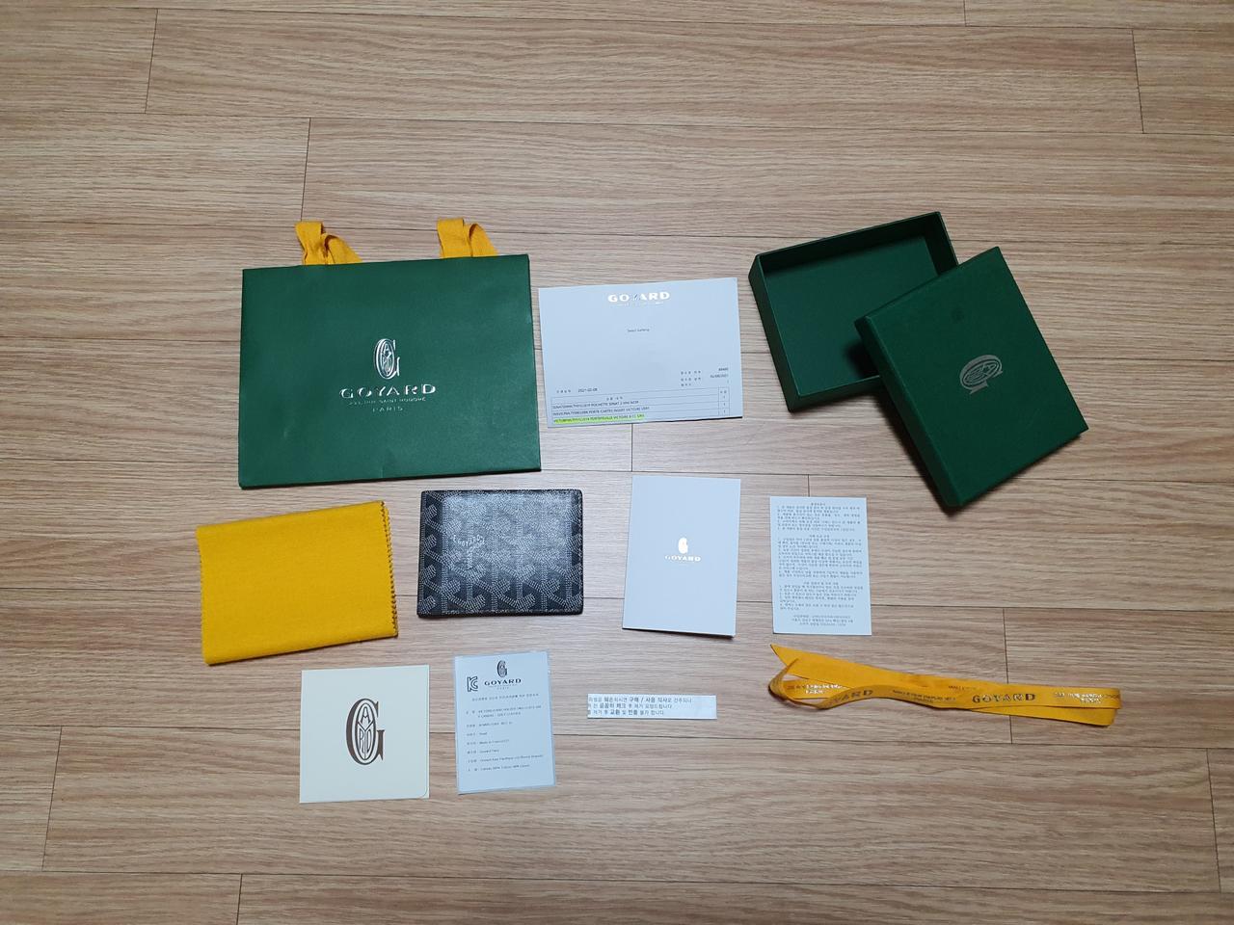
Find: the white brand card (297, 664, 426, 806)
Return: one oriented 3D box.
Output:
[{"bbox_3d":[-0.177,0.190,0.651,0.090,0.001,0.090,-2,78,-1],"label":"white brand card"}]

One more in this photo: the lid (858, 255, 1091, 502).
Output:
[{"bbox_3d":[0.257,-0.063,0.670,0.118,0.017,0.148,-28,93,-12],"label":"lid"}]

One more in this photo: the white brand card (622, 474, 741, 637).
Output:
[{"bbox_3d":[0.048,0.067,0.676,0.080,0.004,0.113,3,78,0],"label":"white brand card"}]

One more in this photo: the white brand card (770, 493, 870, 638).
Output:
[{"bbox_3d":[0.149,0.075,0.676,0.071,0.001,0.100,1,78,0],"label":"white brand card"}]

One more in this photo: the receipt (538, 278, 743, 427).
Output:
[{"bbox_3d":[0.019,-0.084,0.706,0.150,0.005,0.111,-3,78,-1],"label":"receipt"}]

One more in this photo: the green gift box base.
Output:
[{"bbox_3d":[0.185,-0.112,0.693,0.141,0.042,0.111,-14,79,-3],"label":"green gift box base"}]

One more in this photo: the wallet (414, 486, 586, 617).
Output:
[{"bbox_3d":[-0.083,0.066,0.670,0.116,0.015,0.090,-1,78,0],"label":"wallet"}]

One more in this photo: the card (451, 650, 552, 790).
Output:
[{"bbox_3d":[-0.080,0.183,0.653,0.066,0.001,0.093,-4,78,-1],"label":"card"}]

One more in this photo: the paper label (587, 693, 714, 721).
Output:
[{"bbox_3d":[0.025,0.173,0.655,0.091,0.001,0.016,0,78,0],"label":"paper label"}]

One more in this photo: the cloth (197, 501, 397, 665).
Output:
[{"bbox_3d":[-0.231,0.086,0.669,0.135,0.007,0.099,-8,79,-2],"label":"cloth"}]

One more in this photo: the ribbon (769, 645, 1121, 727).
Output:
[{"bbox_3d":[0.230,0.164,0.651,0.249,0.014,0.040,7,79,1],"label":"ribbon"}]

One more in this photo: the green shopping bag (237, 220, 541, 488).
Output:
[{"bbox_3d":[-0.173,-0.088,0.703,0.219,0.011,0.204,-3,78,-1],"label":"green shopping bag"}]

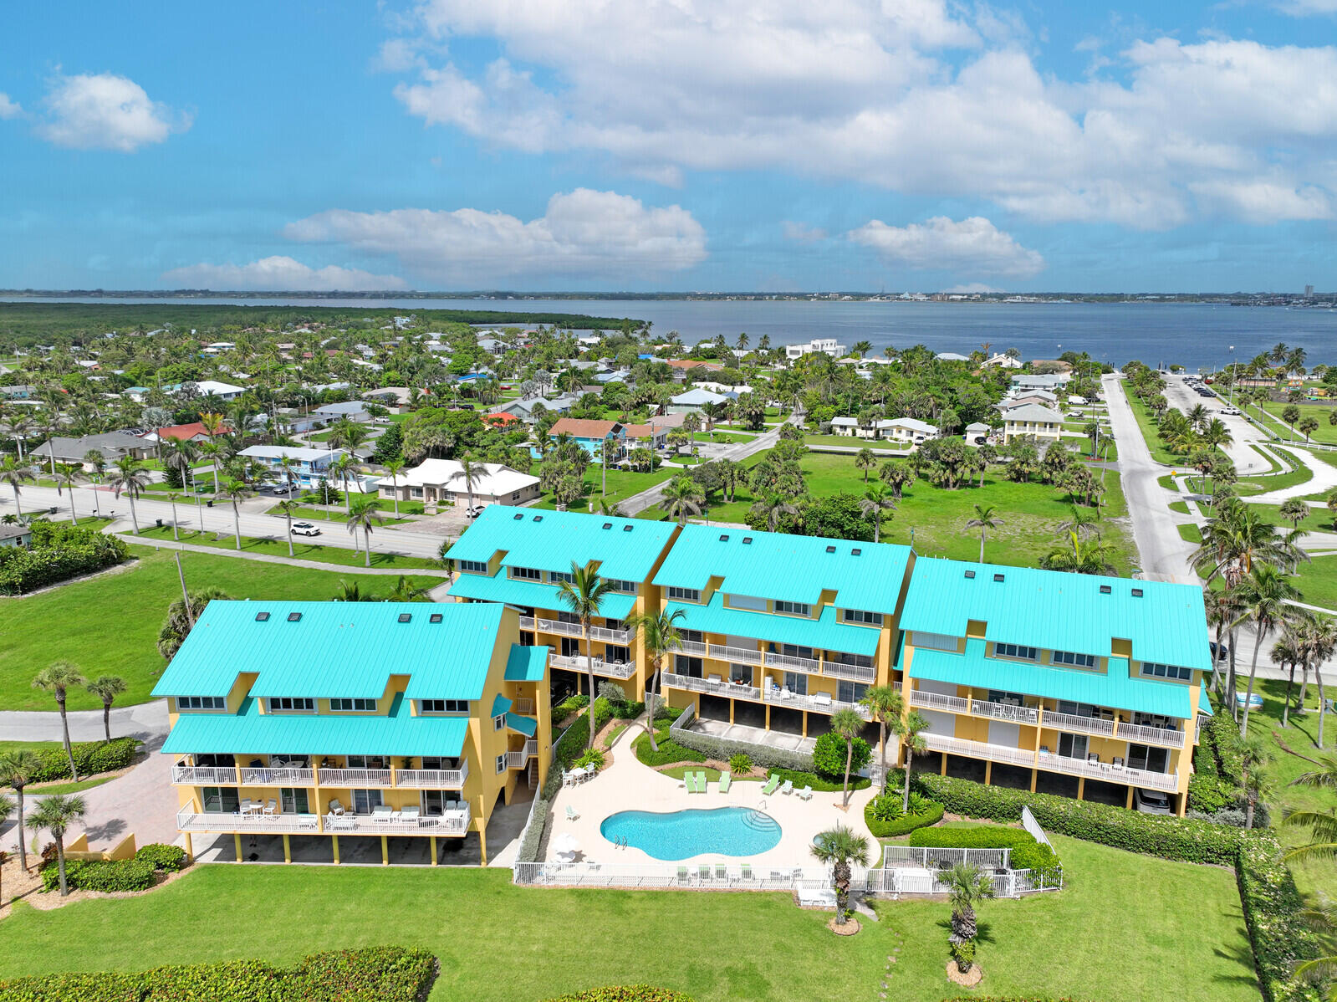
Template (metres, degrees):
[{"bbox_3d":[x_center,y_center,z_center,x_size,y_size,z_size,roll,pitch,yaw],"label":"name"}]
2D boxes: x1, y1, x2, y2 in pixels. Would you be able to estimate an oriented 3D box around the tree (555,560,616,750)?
[{"bbox_3d":[-5.715,11.011,64.974,4.158,14.034,4.158,-1,13,-5],"label":"tree"}]

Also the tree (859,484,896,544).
[{"bbox_3d":[25.916,3.483,115.401,4.653,10.918,4.653,0,13,0],"label":"tree"}]

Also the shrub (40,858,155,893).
[{"bbox_3d":[-32.909,21.657,53.635,6.100,1.100,1.800,0,13,0],"label":"shrub"}]

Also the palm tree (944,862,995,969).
[{"bbox_3d":[14.889,20.876,46.256,2.533,5.879,2.533,0,13,0],"label":"palm tree"}]

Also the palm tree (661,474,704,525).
[{"bbox_3d":[1.951,1.643,124.356,5.715,10.559,5.715,0,13,0],"label":"palm tree"}]

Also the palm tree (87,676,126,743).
[{"bbox_3d":[-41.237,15.843,68.500,2.800,6.300,2.800,0,13,0],"label":"palm tree"}]

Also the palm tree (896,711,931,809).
[{"bbox_3d":[15.960,17.182,60.673,2.300,7.400,2.400,0,13,0],"label":"palm tree"}]

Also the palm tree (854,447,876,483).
[{"bbox_3d":[35.972,-6.508,169.735,3.817,6.450,3.817,0,13,0],"label":"palm tree"}]

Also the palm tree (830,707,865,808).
[{"bbox_3d":[11.860,17.096,61.579,2.350,7.150,2.350,0,13,0],"label":"palm tree"}]

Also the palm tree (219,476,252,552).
[{"bbox_3d":[-58.317,1.751,125.181,4.491,9.984,4.491,0,13,0],"label":"palm tree"}]

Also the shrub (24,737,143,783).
[{"bbox_3d":[-42.115,18.627,66.815,6.900,1.200,3.000,-4,13,-18],"label":"shrub"}]

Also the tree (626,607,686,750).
[{"bbox_3d":[-0.931,13.420,68.751,4.300,11.100,4.200,0,13,0],"label":"tree"}]

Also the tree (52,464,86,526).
[{"bbox_3d":[-83.459,-0.904,129.533,3.919,8.765,3.919,-8,15,-33],"label":"tree"}]

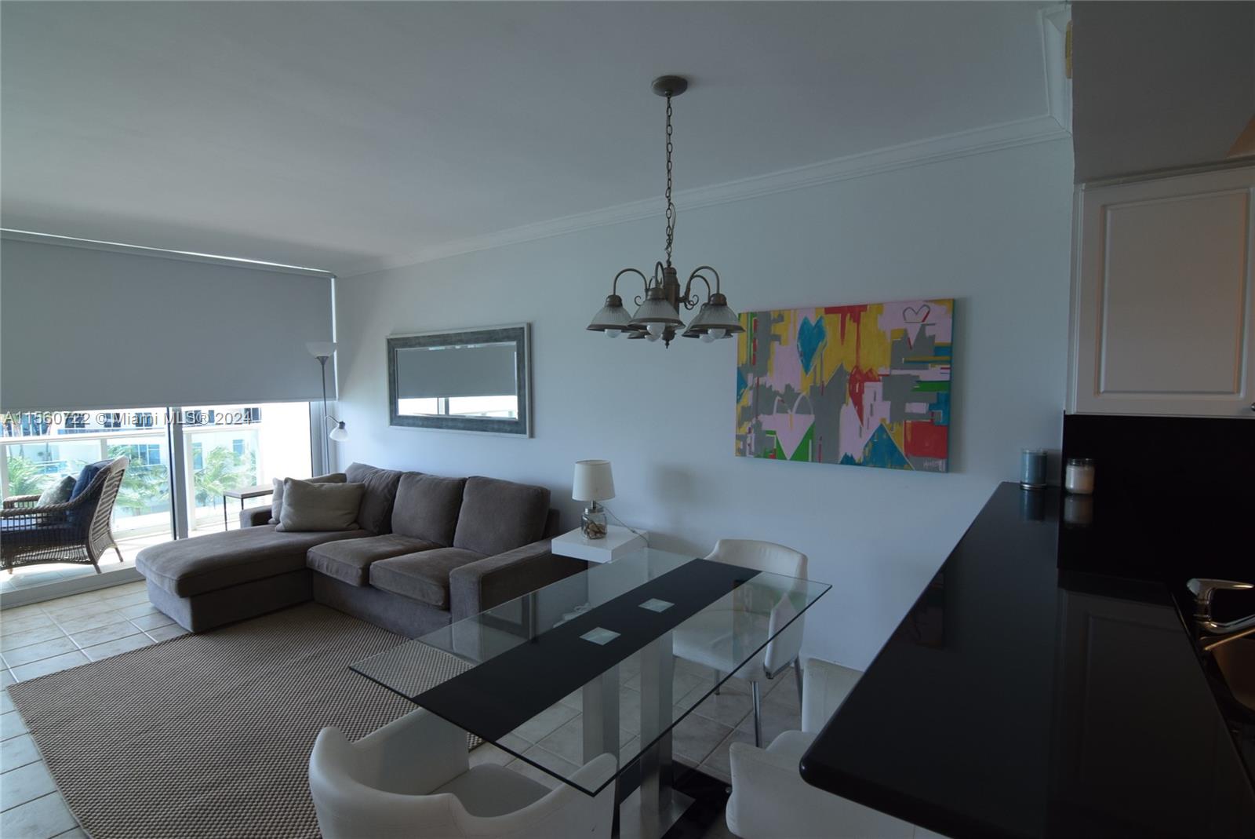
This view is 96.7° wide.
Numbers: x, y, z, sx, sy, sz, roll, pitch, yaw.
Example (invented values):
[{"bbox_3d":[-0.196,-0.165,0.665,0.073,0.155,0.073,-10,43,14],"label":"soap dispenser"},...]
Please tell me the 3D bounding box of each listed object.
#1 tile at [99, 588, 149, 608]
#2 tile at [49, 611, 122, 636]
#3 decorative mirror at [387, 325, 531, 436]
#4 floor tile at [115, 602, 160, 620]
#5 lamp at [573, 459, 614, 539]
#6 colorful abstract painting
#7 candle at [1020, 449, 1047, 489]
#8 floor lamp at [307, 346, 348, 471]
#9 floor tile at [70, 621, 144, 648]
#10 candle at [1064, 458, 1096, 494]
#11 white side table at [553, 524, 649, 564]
[{"bbox_3d":[-3.489,1.270,3.943,0.310,0.015,0.295,3,4,36],"label":"tile"},{"bbox_3d":[-3.362,1.279,3.509,0.287,0.010,0.287,3,5,36],"label":"tile"},{"bbox_3d":[-1.404,-0.307,4.490,1.767,0.809,0.040,3,4,36],"label":"decorative mirror"},{"bbox_3d":[-3.203,1.265,3.734,0.287,0.010,0.287,3,5,36],"label":"floor tile"},{"bbox_3d":[-0.205,0.490,3.444,0.258,0.455,0.258,0,4,0],"label":"lamp"},{"bbox_3d":[1.024,-0.166,2.775,1.015,0.776,0.040,3,5,36],"label":"colorful abstract painting"},{"bbox_3d":[1.629,0.202,2.230,0.084,0.152,0.084,3,4,36],"label":"candle"},{"bbox_3d":[-2.691,0.245,5.082,0.375,1.893,0.270,3,4,36],"label":"floor lamp"},{"bbox_3d":[-3.130,1.291,3.349,0.287,0.010,0.287,3,5,36],"label":"floor tile"},{"bbox_3d":[1.745,0.222,2.151,0.088,0.122,0.088,3,4,36],"label":"candle"},{"bbox_3d":[-0.164,0.999,3.397,0.420,0.595,0.455,3,4,36],"label":"white side table"}]

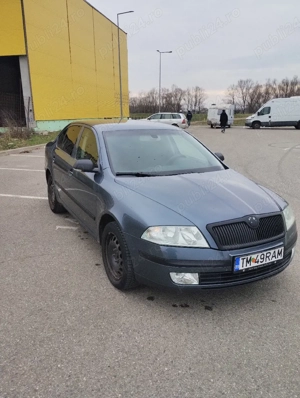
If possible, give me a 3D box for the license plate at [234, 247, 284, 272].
[{"bbox_3d":[0.861,0.461,2.519,0.520,0.112,0.020,-8,17,-27],"label":"license plate"}]

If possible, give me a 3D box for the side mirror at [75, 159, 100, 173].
[{"bbox_3d":[-0.650,-0.338,3.360,0.250,0.150,0.160,-7,17,-28],"label":"side mirror"}]

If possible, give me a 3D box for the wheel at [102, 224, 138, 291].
[{"bbox_3d":[-0.225,0.517,2.975,0.205,0.635,0.635,-7,17,-28],"label":"wheel"}]

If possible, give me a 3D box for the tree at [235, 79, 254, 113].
[{"bbox_3d":[20.244,-21.858,68.916,4.170,7.140,4.170,0,15,0],"label":"tree"}]

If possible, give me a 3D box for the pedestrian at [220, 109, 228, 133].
[{"bbox_3d":[5.764,-5.981,24.954,0.580,1.760,0.450,-2,15,-8],"label":"pedestrian"}]

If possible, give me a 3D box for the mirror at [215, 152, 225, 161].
[{"bbox_3d":[0.872,-0.539,4.132,0.210,0.140,0.120,-8,17,-27],"label":"mirror"}]

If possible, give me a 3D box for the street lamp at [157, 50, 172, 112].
[{"bbox_3d":[1.869,-13.789,40.483,2.100,9.000,1.300,0,15,0],"label":"street lamp"}]

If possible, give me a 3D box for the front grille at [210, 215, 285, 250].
[{"bbox_3d":[0.815,0.236,2.589,0.800,0.245,0.150,-7,17,-28],"label":"front grille"}]

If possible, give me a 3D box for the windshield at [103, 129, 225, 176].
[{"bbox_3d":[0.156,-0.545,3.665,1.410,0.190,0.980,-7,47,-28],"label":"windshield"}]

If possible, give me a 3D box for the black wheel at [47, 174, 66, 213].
[{"bbox_3d":[-1.455,-0.085,5.178,0.200,0.635,0.635,-8,17,-27],"label":"black wheel"}]

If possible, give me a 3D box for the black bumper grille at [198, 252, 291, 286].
[{"bbox_3d":[0.833,0.592,2.633,1.000,0.180,0.150,-7,17,-28],"label":"black bumper grille"}]

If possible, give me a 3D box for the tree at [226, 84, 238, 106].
[{"bbox_3d":[18.023,-21.499,69.618,2.810,6.090,2.810,0,15,0],"label":"tree"}]

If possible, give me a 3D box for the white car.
[{"bbox_3d":[0.820,-6.434,27.055,4.420,1.510,1.720,4,15,14],"label":"white car"}]

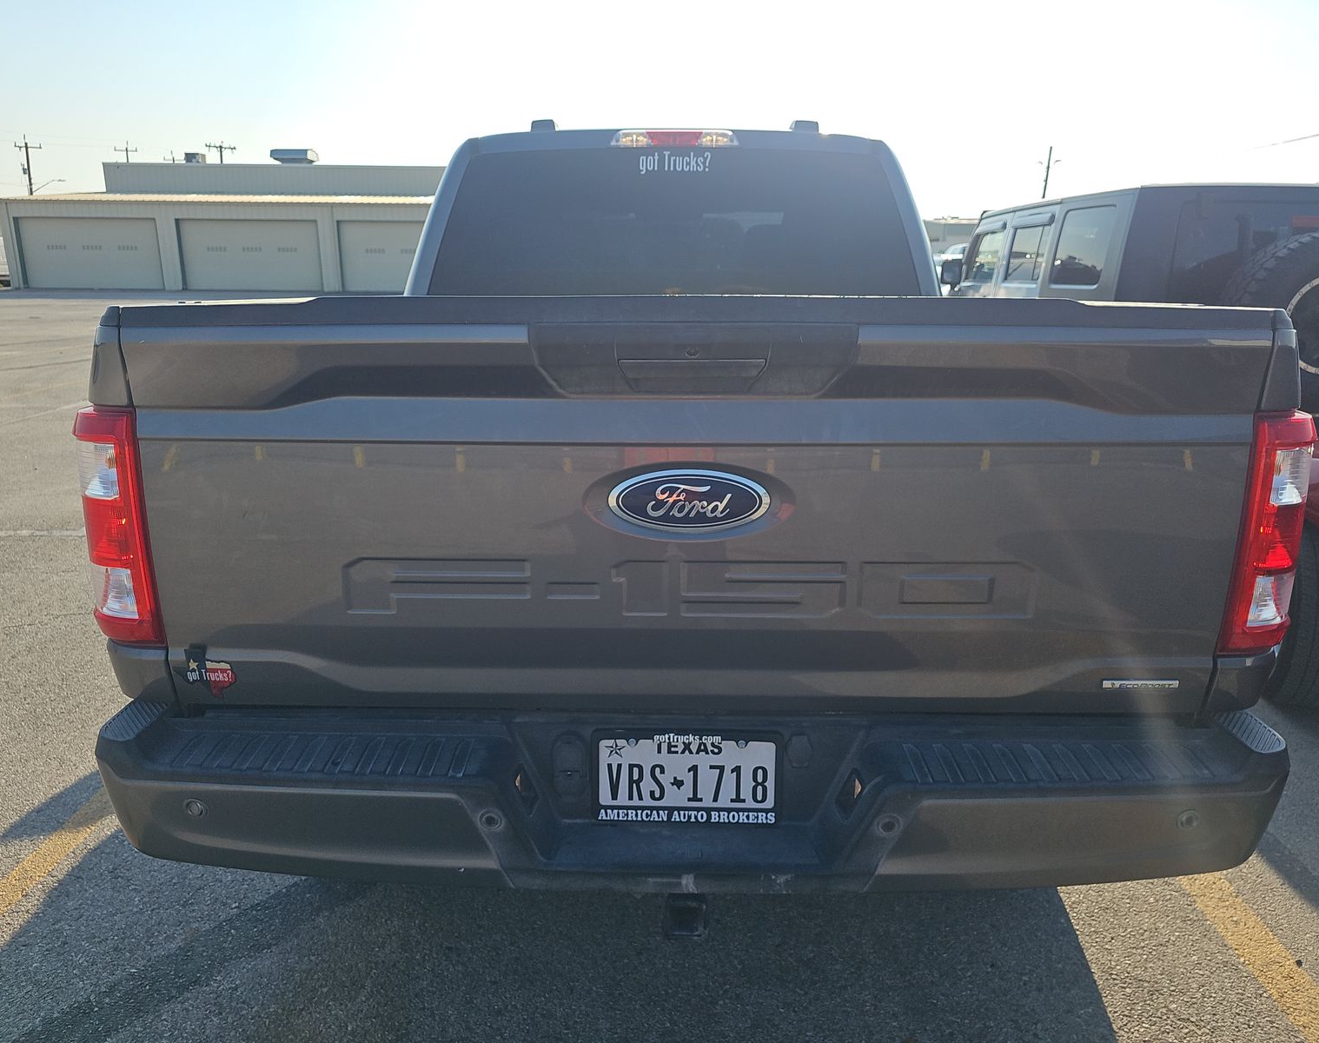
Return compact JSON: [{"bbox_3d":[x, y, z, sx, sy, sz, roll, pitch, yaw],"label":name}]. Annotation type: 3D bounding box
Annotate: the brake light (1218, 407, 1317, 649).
[{"bbox_3d":[1.000,0.013,1.559,0.135,0.400,0.150,1,16,0],"label":"brake light"}]

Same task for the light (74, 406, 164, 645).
[{"bbox_3d":[-0.891,0.000,1.561,0.135,0.400,0.150,1,16,0],"label":"light"}]

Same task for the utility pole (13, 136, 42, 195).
[{"bbox_3d":[-54.199,-27.675,80.679,2.350,11.300,0.350,1,16,0],"label":"utility pole"}]

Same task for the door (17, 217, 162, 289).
[{"bbox_3d":[-25.668,-12.107,41.758,6.370,3.100,0.150,1,16,0],"label":"door"}]

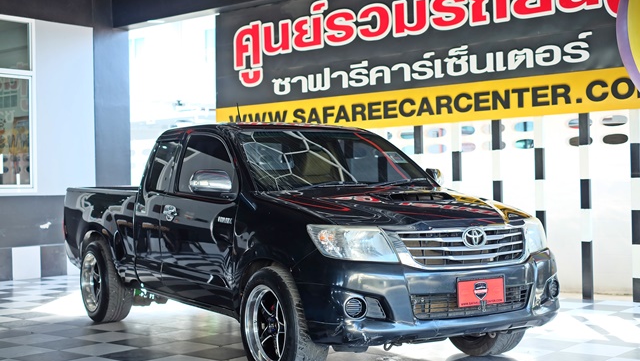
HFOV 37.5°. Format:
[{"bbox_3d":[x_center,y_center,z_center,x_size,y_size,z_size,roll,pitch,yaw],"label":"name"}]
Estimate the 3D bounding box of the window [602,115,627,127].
[{"bbox_3d":[3.195,-0.647,10.209,0.285,0.115,0.060,-1,0,40],"label":"window"}]

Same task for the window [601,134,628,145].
[{"bbox_3d":[3.200,-0.447,10.204,0.285,0.115,0.060,-1,0,40],"label":"window"}]

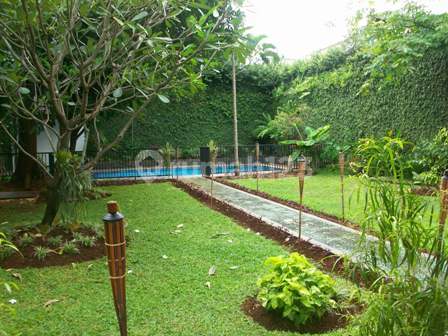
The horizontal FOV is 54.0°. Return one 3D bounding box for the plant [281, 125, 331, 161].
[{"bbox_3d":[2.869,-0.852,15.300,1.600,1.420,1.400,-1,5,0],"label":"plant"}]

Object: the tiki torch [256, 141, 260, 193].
[{"bbox_3d":[0.836,0.001,10.877,0.100,1.220,0.100,-1,5,0],"label":"tiki torch"}]

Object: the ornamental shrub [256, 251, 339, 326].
[{"bbox_3d":[0.648,1.000,3.931,0.660,0.510,0.620,-1,5,0],"label":"ornamental shrub"}]

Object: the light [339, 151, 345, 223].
[{"bbox_3d":[1.986,0.330,7.352,0.100,1.180,0.100,-1,5,0],"label":"light"}]

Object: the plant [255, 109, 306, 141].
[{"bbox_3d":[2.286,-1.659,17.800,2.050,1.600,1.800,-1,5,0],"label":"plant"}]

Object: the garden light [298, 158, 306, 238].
[{"bbox_3d":[1.089,0.429,6.192,0.100,1.220,0.100,-1,5,0],"label":"garden light"}]

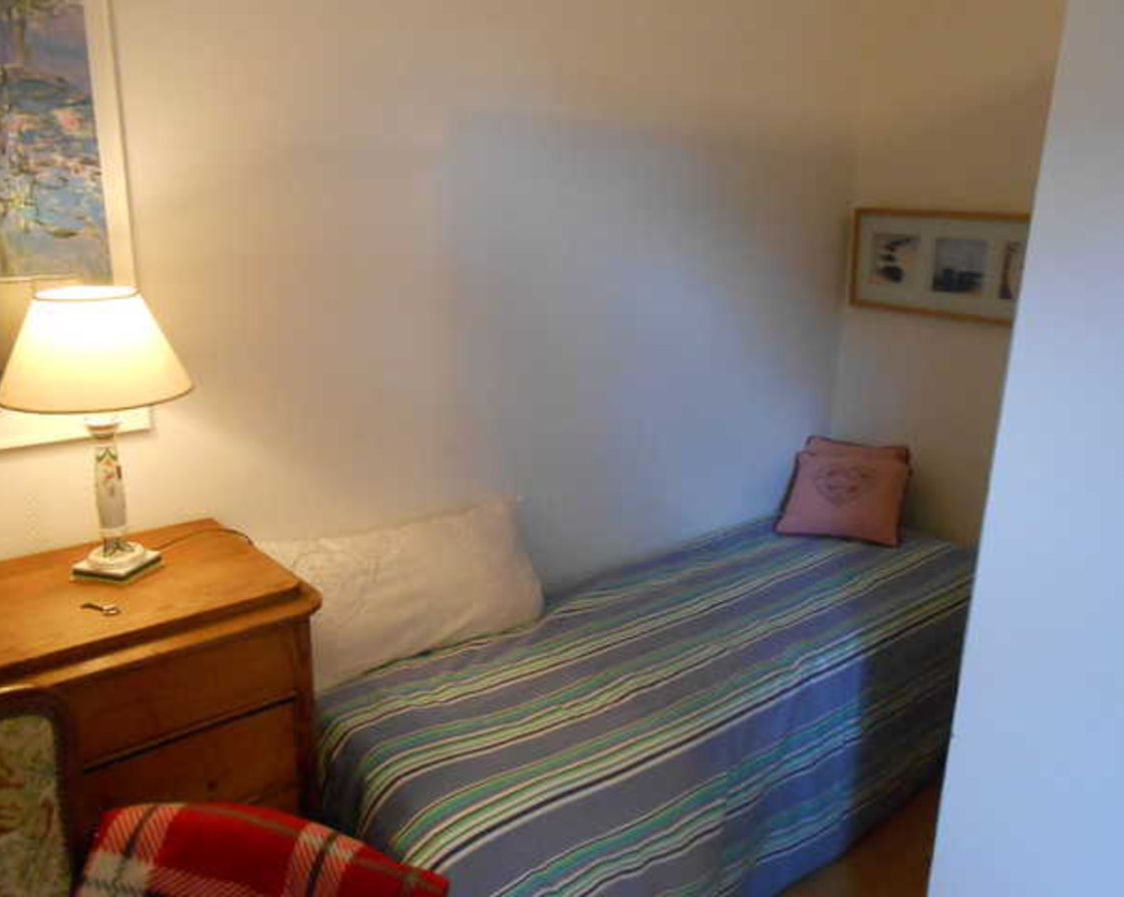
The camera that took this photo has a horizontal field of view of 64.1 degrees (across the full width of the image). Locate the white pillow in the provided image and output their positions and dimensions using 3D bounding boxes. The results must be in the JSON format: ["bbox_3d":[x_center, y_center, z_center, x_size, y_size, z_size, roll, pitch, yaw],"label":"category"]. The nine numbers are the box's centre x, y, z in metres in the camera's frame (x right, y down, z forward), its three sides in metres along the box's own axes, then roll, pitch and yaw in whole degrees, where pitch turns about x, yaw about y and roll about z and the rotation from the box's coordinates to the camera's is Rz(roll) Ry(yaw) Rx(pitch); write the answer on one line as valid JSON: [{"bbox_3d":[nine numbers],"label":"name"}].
[{"bbox_3d":[-0.345,0.325,2.041,0.697,0.323,0.131,-11,7,-39],"label":"white pillow"}]

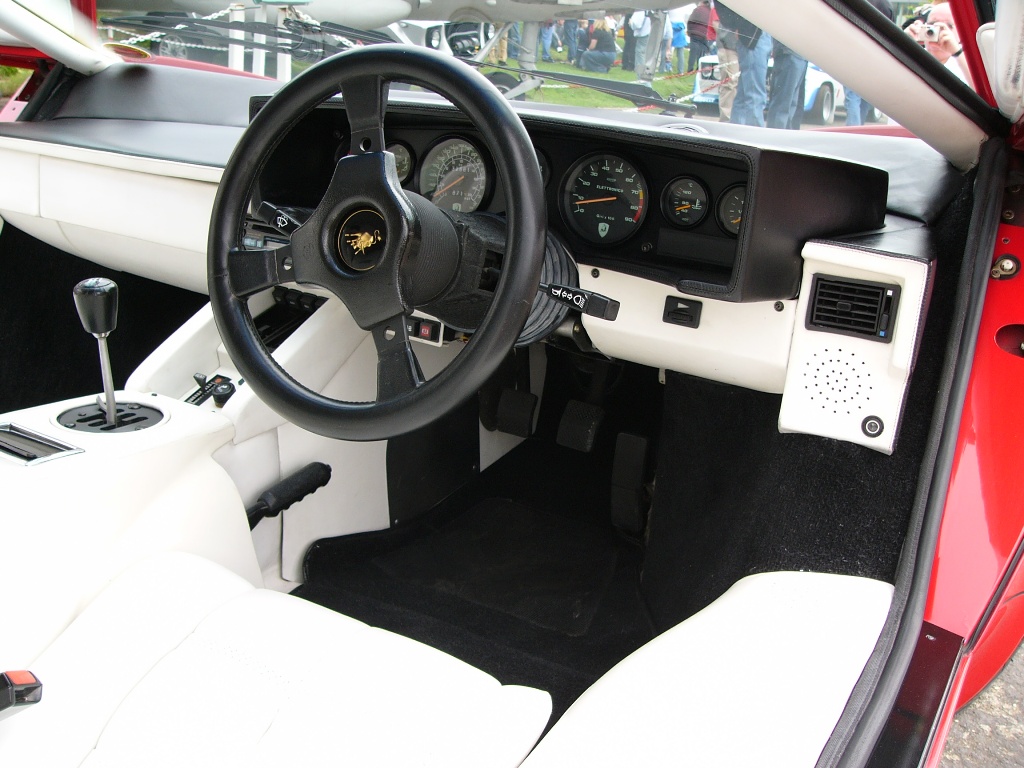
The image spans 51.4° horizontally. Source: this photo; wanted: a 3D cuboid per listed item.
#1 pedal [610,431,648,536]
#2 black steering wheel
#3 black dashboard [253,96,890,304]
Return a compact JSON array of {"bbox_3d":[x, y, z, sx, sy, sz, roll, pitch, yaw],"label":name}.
[{"bbox_3d":[0.167,0.142,1.500,0.047,0.140,0.030,5,-3,25],"label":"pedal"},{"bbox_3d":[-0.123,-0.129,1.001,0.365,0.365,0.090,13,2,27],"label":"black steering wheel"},{"bbox_3d":[0.057,-0.272,1.365,0.670,0.175,0.420,13,20,25],"label":"black dashboard"}]

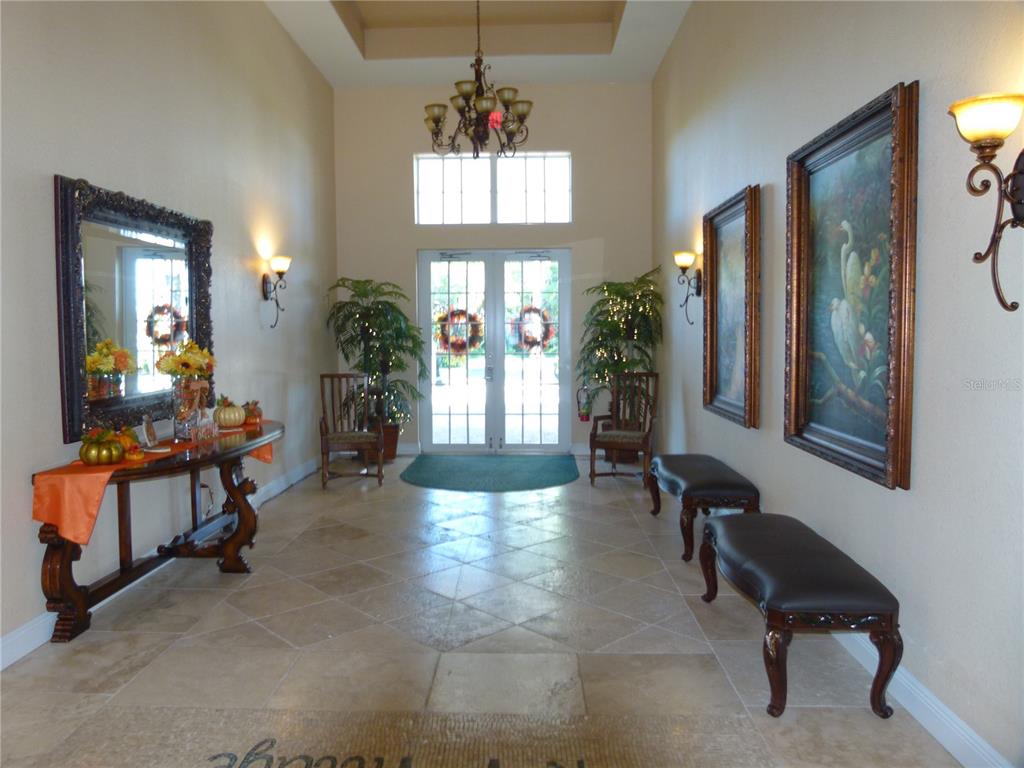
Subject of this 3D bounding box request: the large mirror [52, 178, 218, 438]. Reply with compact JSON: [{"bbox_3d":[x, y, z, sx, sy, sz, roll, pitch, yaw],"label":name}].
[{"bbox_3d":[-2.170,-0.426,4.429,0.140,1.330,1.490,-1,4,1],"label":"large mirror"}]

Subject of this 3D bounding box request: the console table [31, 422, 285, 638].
[{"bbox_3d":[-1.821,0.731,4.400,0.643,0.799,2.181,0,4,2],"label":"console table"}]

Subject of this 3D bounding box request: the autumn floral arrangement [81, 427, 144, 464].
[{"bbox_3d":[-2.030,0.303,3.762,0.285,0.180,0.220,-3,5,-28],"label":"autumn floral arrangement"}]

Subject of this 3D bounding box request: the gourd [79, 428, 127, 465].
[{"bbox_3d":[-2.041,0.310,3.703,0.210,0.170,0.210,-3,5,-28],"label":"gourd"}]

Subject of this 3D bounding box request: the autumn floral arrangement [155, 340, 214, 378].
[{"bbox_3d":[-1.952,-0.155,4.469,0.360,0.230,0.310,-3,5,-26],"label":"autumn floral arrangement"}]

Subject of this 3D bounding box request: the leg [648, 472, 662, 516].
[{"bbox_3d":[1.127,0.866,5.801,0.109,0.329,0.111,0,4,2],"label":"leg"}]

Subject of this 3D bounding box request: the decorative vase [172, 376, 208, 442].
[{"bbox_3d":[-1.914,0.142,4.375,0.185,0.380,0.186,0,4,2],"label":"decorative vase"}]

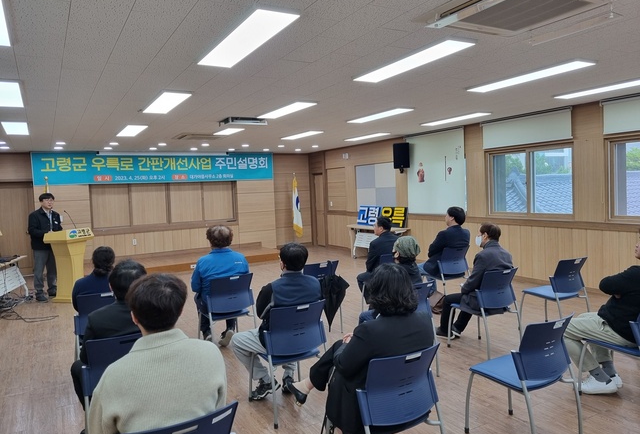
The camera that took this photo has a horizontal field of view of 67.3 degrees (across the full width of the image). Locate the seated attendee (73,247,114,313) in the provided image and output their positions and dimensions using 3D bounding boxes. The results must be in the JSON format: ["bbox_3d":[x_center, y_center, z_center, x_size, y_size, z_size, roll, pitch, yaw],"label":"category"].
[{"bbox_3d":[-1.861,0.801,4.129,0.490,1.160,0.700,-4,3,-30],"label":"seated attendee"}]

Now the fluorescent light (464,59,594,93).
[{"bbox_3d":[2.050,-1.381,4.839,0.310,0.050,1.240,-4,3,-30],"label":"fluorescent light"}]

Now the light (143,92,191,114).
[{"bbox_3d":[-1.696,-1.265,5.281,0.284,0.050,1.240,-4,3,-30],"label":"light"}]

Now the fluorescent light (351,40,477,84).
[{"bbox_3d":[0.731,-1.304,4.029,0.284,0.050,1.240,-4,3,-30],"label":"fluorescent light"}]

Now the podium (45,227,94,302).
[{"bbox_3d":[-3.898,0.752,7.566,0.430,1.140,0.620,-2,3,11],"label":"podium"}]

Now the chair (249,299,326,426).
[{"bbox_3d":[-0.226,1.009,3.559,0.490,0.800,0.530,-4,4,-29],"label":"chair"}]

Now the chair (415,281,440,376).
[{"bbox_3d":[0.639,0.890,3.904,0.470,0.800,0.540,-4,3,-30],"label":"chair"}]

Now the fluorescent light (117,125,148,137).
[{"bbox_3d":[-2.824,-1.312,7.242,0.284,0.050,1.240,-4,3,-30],"label":"fluorescent light"}]

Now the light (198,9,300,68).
[{"bbox_3d":[-0.541,-1.199,3.340,0.310,0.050,1.240,-4,3,-30],"label":"light"}]

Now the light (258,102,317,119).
[{"bbox_3d":[-0.442,-1.351,6.180,0.310,0.050,1.240,-4,3,-30],"label":"light"}]

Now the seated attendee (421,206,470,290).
[{"bbox_3d":[1.637,0.516,6.573,0.570,1.300,0.680,-4,4,-35],"label":"seated attendee"}]

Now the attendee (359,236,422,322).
[{"bbox_3d":[0.533,0.713,3.977,0.520,1.155,0.700,-4,3,-34],"label":"attendee"}]

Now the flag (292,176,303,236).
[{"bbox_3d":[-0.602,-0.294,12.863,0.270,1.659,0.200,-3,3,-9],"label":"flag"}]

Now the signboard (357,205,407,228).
[{"bbox_3d":[1.413,0.003,10.901,0.090,0.450,1.720,10,-3,-29],"label":"signboard"}]

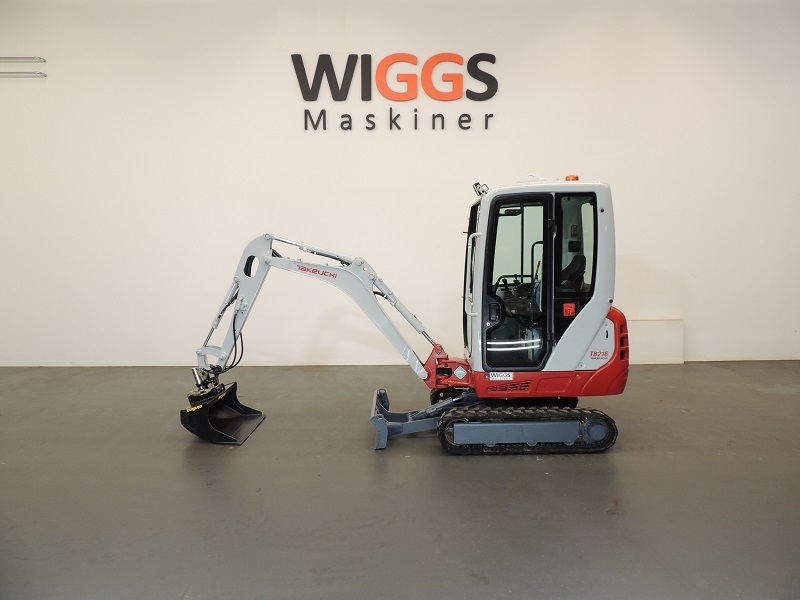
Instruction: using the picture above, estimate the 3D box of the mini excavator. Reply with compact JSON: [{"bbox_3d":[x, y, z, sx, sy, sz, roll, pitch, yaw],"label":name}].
[{"bbox_3d":[0.080,0.085,5.450,4.120,2.500,1.300,0,1,0],"label":"mini excavator"}]

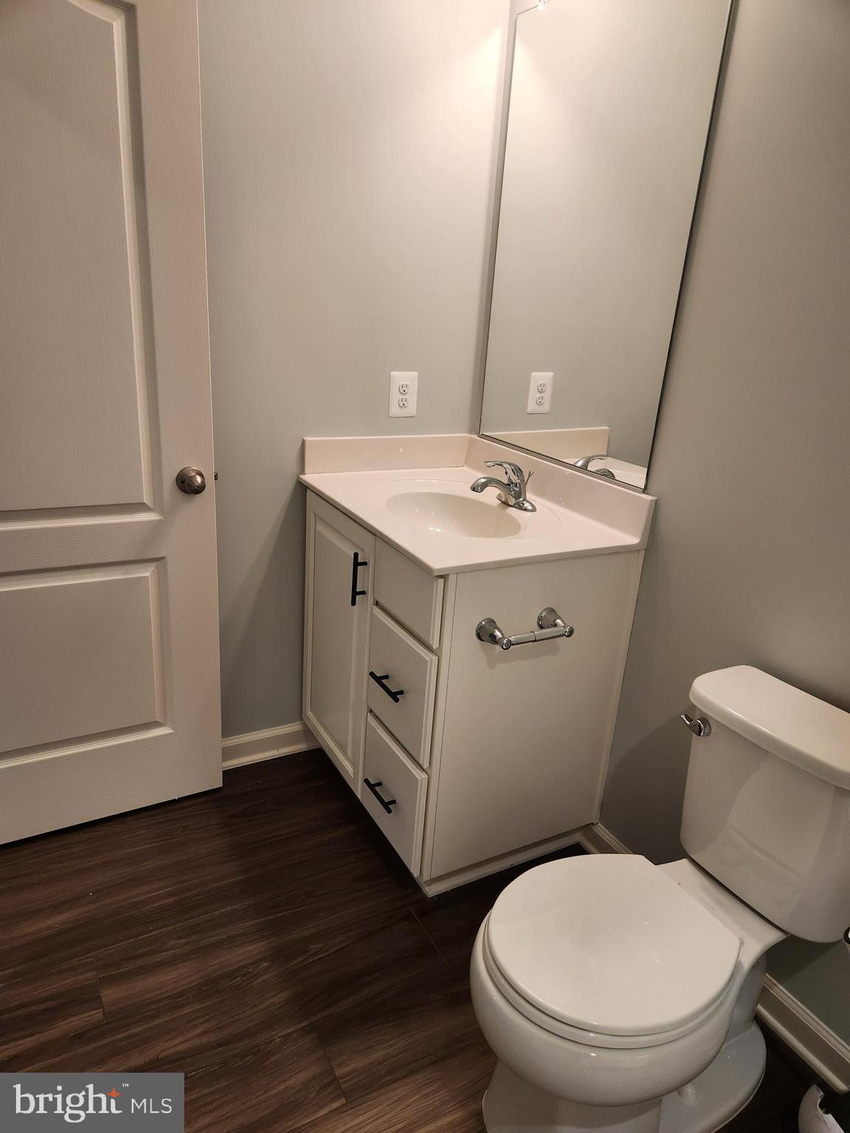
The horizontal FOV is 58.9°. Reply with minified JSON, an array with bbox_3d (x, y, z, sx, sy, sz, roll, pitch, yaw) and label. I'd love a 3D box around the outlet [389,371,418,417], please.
[{"bbox_3d":[-0.059,-0.488,2.134,0.084,0.124,0.008,-7,23,-28],"label":"outlet"}]

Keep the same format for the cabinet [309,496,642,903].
[{"bbox_3d":[0.060,0.260,2.046,0.543,0.852,0.752,-7,23,-28],"label":"cabinet"}]

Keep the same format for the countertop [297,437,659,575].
[{"bbox_3d":[0.084,-0.192,1.875,0.562,0.115,0.762,-7,23,-28],"label":"countertop"}]

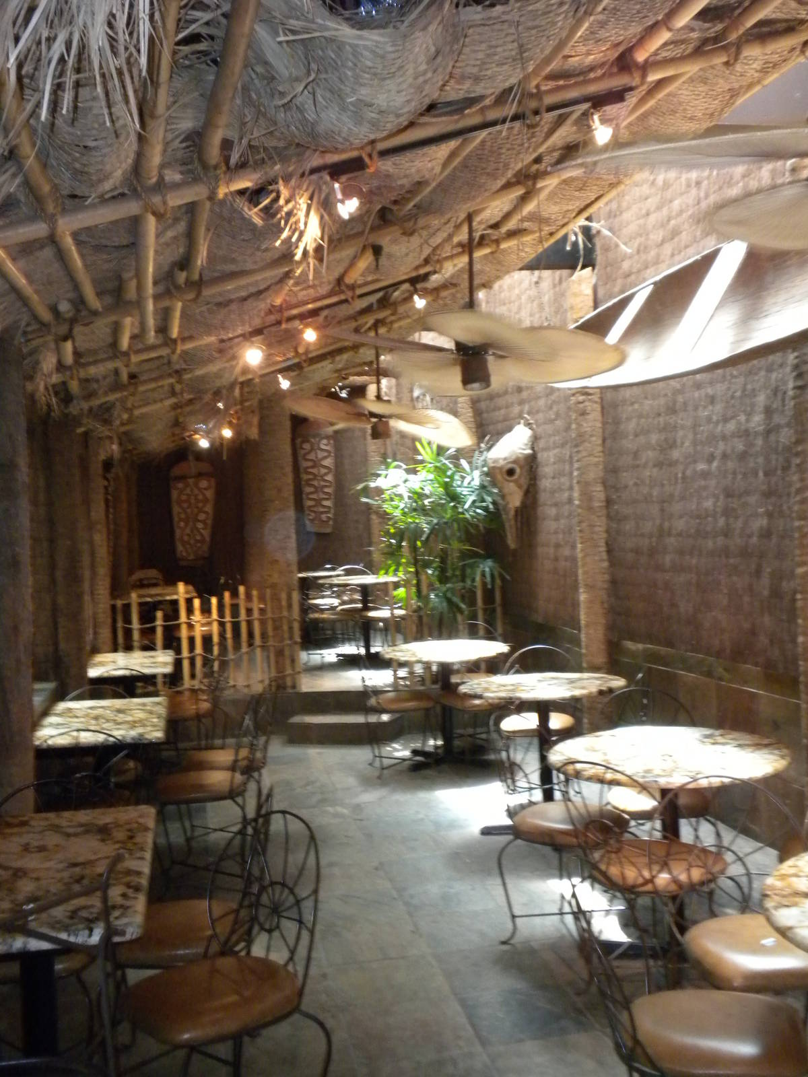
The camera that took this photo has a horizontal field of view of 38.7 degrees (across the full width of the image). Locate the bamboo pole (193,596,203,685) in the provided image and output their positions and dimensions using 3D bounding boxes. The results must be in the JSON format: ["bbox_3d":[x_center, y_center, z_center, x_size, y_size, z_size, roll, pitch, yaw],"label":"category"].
[{"bbox_3d":[-1.594,0.811,8.914,0.054,0.692,0.054,-2,1,-11],"label":"bamboo pole"}]

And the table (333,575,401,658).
[{"bbox_3d":[-0.347,0.744,10.915,0.910,0.750,0.910,-2,1,-11],"label":"table"}]

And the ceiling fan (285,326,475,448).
[{"bbox_3d":[-0.181,-1.116,8.279,1.390,0.821,1.390,-2,1,0],"label":"ceiling fan"}]

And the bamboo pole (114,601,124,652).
[{"bbox_3d":[-2.174,0.844,8.840,0.045,0.739,0.045,-2,1,-12],"label":"bamboo pole"}]

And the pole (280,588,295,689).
[{"bbox_3d":[-0.902,0.778,8.873,0.052,0.774,0.052,-3,1,-11],"label":"pole"}]

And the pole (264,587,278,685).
[{"bbox_3d":[-1.034,0.772,8.952,0.045,0.795,0.045,-4,1,-12],"label":"pole"}]

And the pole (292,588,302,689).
[{"bbox_3d":[-0.823,0.777,8.911,0.045,0.794,0.045,-3,1,-12],"label":"pole"}]

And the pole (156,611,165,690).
[{"bbox_3d":[-1.875,0.860,8.865,0.056,0.607,0.056,0,1,0],"label":"pole"}]

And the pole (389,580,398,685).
[{"bbox_3d":[-0.080,0.741,8.893,0.048,0.828,0.048,-3,1,-11],"label":"pole"}]

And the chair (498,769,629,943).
[{"bbox_3d":[0.631,1.115,4.503,0.450,0.860,0.510,-3,2,-42],"label":"chair"}]

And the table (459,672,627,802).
[{"bbox_3d":[0.730,1.129,5.990,0.861,0.765,0.861,-2,1,-12],"label":"table"}]

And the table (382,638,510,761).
[{"bbox_3d":[0.307,1.142,8.118,0.910,0.750,0.910,-2,1,0],"label":"table"}]

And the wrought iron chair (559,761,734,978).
[{"bbox_3d":[0.834,1.121,3.875,0.510,0.860,0.450,-3,2,-42],"label":"wrought iron chair"}]

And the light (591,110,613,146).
[{"bbox_3d":[0.631,-1.310,3.676,0.075,0.120,0.085,-2,1,-11],"label":"light"}]

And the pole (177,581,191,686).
[{"bbox_3d":[-1.693,0.745,8.913,0.058,0.827,0.058,-4,1,-11],"label":"pole"}]

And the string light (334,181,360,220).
[{"bbox_3d":[-0.174,-1.033,3.522,0.085,0.122,0.090,-2,1,-11],"label":"string light"}]

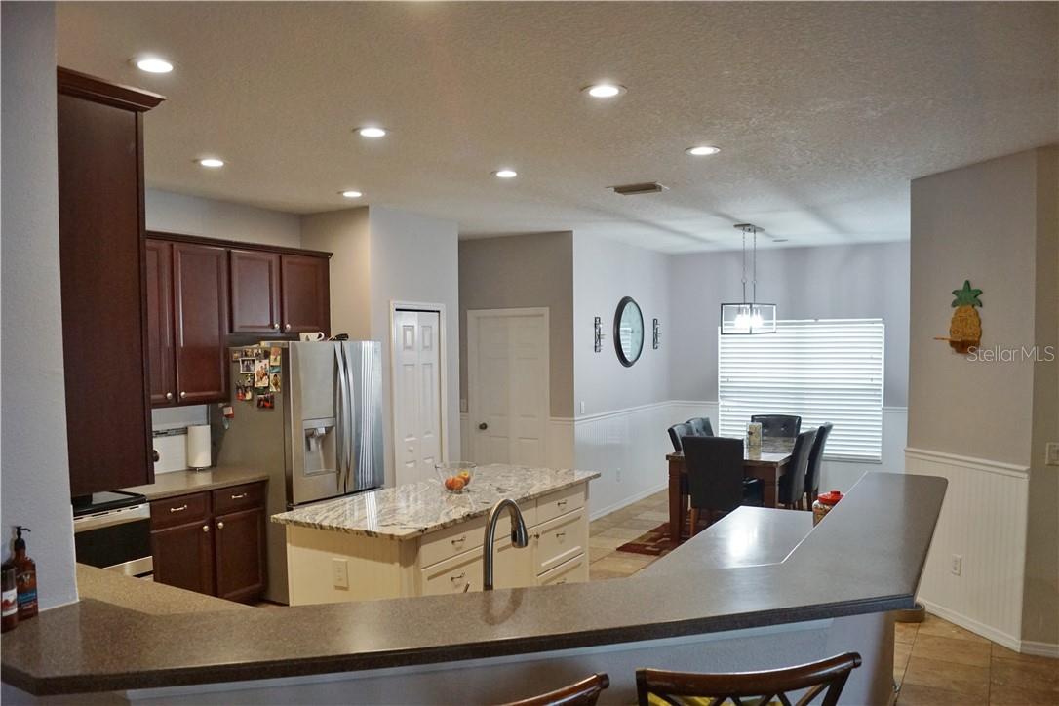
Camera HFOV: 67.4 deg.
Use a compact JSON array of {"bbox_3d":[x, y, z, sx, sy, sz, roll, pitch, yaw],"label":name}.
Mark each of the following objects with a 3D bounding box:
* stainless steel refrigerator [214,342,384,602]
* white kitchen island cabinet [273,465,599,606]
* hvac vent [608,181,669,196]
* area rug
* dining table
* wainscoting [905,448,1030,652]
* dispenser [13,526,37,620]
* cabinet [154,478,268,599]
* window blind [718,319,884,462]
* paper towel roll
[{"bbox_3d":[-1.668,0.828,5.861,0.861,1.780,0.907,0,1,31],"label":"stainless steel refrigerator"},{"bbox_3d":[-0.410,1.266,4.622,0.849,0.917,1.988,0,1,31],"label":"white kitchen island cabinet"},{"bbox_3d":[0.747,-1.109,5.459,0.345,0.035,0.340,0,1,31],"label":"hvac vent"},{"bbox_3d":[2.021,1.663,7.458,1.520,0.012,2.445,0,1,31],"label":"area rug"},{"bbox_3d":[2.117,1.286,7.636,1.020,0.760,1.869,0,1,31],"label":"dining table"},{"bbox_3d":[2.644,1.173,4.896,0.030,1.049,0.891,-1,1,-17],"label":"wainscoting"},{"bbox_3d":[-1.300,0.564,2.033,0.065,0.232,0.074,0,1,31],"label":"dispenser"},{"bbox_3d":[-2.249,1.293,5.173,0.629,0.876,0.837,0,1,31],"label":"cabinet"},{"bbox_3d":[2.990,0.400,8.884,1.790,1.535,0.070,0,1,31],"label":"window blind"},{"bbox_3d":[-2.321,0.686,5.515,0.140,0.290,0.140,0,1,31],"label":"paper towel roll"}]

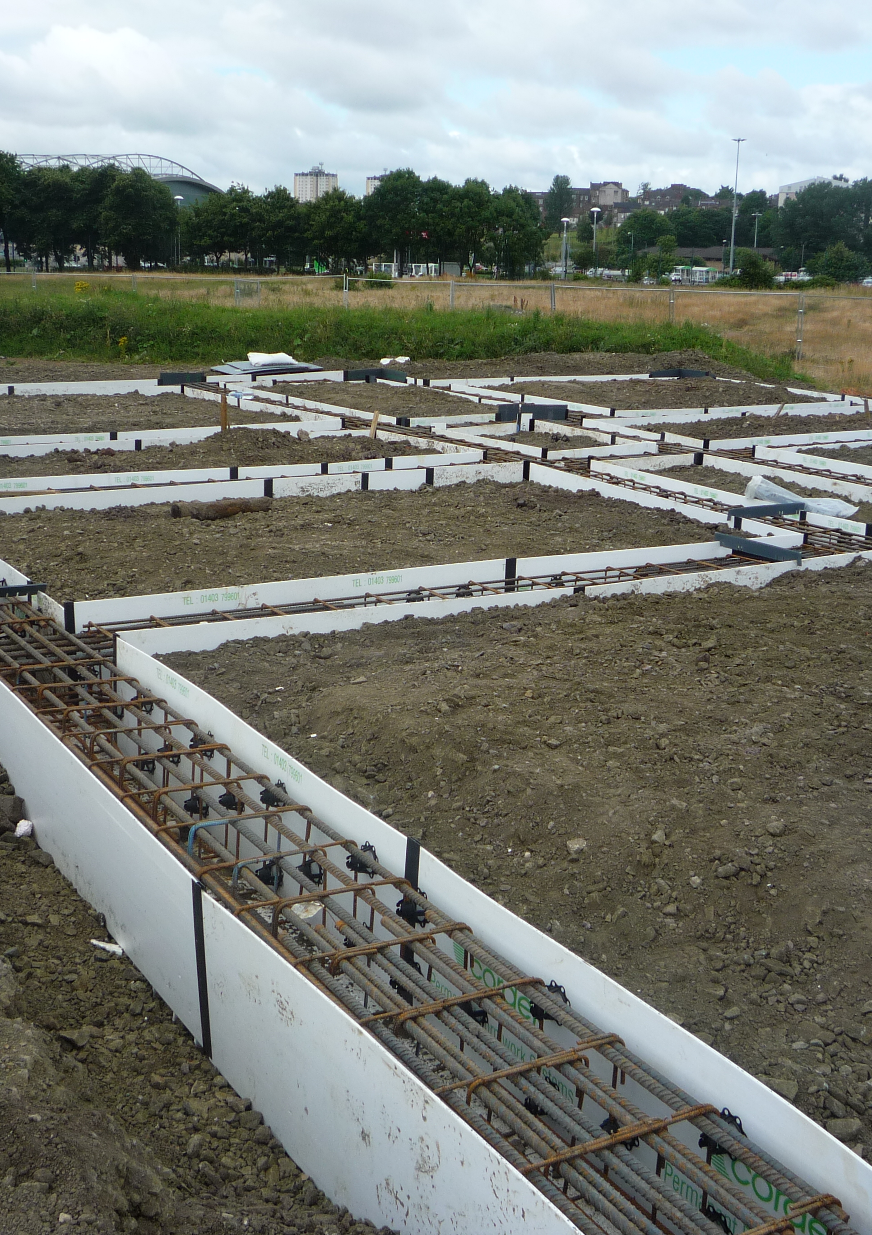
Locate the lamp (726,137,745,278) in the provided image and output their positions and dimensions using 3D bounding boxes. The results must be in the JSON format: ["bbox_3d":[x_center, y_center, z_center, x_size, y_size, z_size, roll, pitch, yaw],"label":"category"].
[{"bbox_3d":[44.008,-60.028,210.256,2.100,20.000,1.900,3,15,11],"label":"lamp"}]

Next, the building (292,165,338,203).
[{"bbox_3d":[-104.308,-360.567,1250.113,37.000,68.000,22.000,-1,14,-5],"label":"building"}]

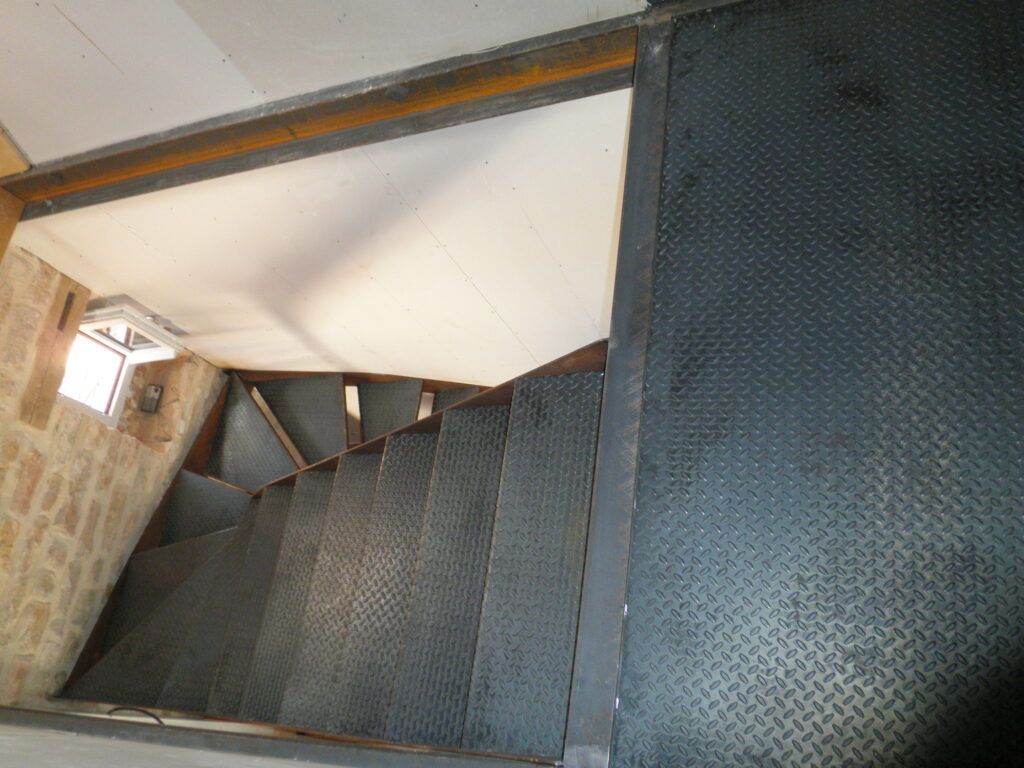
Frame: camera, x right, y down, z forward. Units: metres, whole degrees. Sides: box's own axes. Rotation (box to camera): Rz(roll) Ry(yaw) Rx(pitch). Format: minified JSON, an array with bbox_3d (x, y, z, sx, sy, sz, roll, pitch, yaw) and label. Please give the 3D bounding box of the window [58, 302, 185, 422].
[{"bbox_3d":[-2.174,-0.085,4.215,0.521,0.541,0.473,-6,63,23],"label":"window"}]

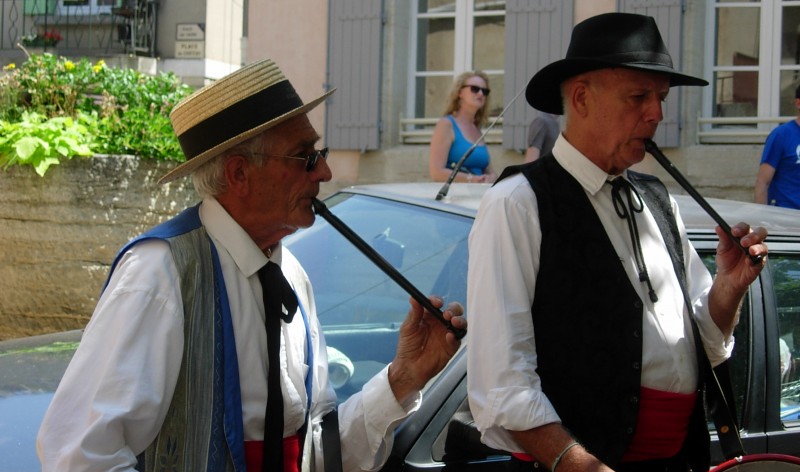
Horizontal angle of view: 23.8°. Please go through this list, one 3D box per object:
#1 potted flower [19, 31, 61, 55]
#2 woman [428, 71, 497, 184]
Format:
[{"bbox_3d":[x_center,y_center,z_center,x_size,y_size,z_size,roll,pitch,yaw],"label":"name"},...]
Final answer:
[{"bbox_3d":[-5.444,-2.930,28.700,0.620,0.360,0.270,1,0,17],"label":"potted flower"},{"bbox_3d":[0.358,-0.156,11.397,0.340,1.680,0.470,1,0,42],"label":"woman"}]

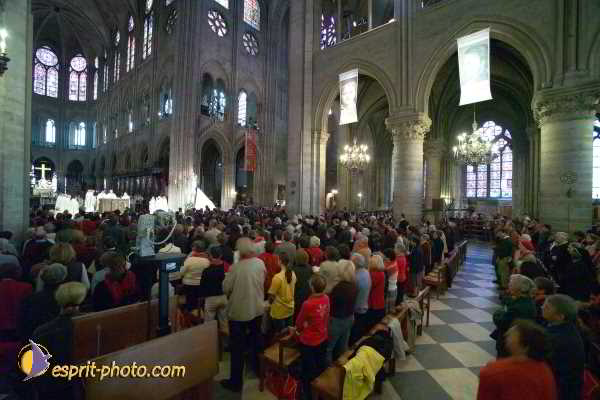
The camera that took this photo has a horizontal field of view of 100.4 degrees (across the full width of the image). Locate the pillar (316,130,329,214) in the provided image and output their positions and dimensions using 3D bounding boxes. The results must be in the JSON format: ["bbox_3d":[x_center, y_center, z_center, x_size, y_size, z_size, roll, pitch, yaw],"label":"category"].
[{"bbox_3d":[1.347,-1.048,15.400,0.700,6.468,0.700,1,0,0],"label":"pillar"}]

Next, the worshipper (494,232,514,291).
[{"bbox_3d":[5.406,1.538,6.652,0.350,1.560,0.500,1,0,36],"label":"worshipper"}]

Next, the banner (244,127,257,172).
[{"bbox_3d":[-6.140,-6.200,31.000,0.100,5.600,1.800,1,0,39],"label":"banner"}]

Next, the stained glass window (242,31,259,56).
[{"bbox_3d":[-6.278,-19.842,31.900,0.300,2.700,2.650,1,0,38],"label":"stained glass window"}]

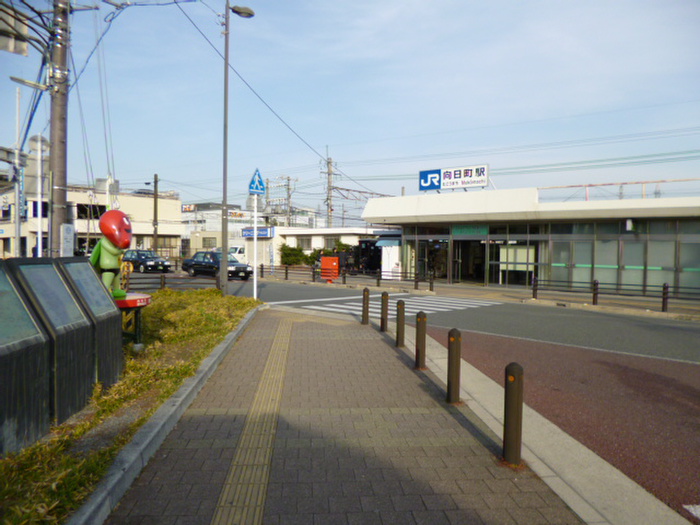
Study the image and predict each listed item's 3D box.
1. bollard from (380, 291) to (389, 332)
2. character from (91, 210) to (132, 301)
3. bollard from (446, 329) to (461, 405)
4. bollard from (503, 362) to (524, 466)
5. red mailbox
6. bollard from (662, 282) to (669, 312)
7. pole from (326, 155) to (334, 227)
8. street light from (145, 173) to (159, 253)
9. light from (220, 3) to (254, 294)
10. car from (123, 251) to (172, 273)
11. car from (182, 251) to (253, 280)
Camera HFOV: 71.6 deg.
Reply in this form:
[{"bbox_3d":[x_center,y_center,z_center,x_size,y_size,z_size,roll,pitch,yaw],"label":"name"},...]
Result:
[{"bbox_3d":[0.705,0.997,9.848,0.135,0.800,0.135,1,2,-5],"label":"bollard"},{"bbox_3d":[-3.506,-0.125,7.150,0.560,1.310,0.550,1,2,-7],"label":"character"},{"bbox_3d":[1.158,1.146,5.371,0.135,0.800,0.135,1,2,-5],"label":"bollard"},{"bbox_3d":[1.290,1.175,3.820,0.140,0.780,0.140,1,1,0],"label":"bollard"},{"bbox_3d":[-0.935,0.373,23.500,0.800,1.260,0.500,1,2,10],"label":"red mailbox"},{"bbox_3d":[8.840,0.990,13.620,0.140,0.790,0.140,1,1,0],"label":"bollard"},{"bbox_3d":[-1.886,-4.787,46.000,0.400,10.100,0.400,2,2,38],"label":"pole"},{"bbox_3d":[-13.870,-2.870,33.800,0.320,6.700,1.000,2,2,43],"label":"street light"},{"bbox_3d":[-3.310,-3.260,14.420,1.000,9.000,0.320,0,2,-38],"label":"light"},{"bbox_3d":[-14.100,-0.090,33.300,4.690,1.500,1.700,3,2,42],"label":"car"},{"bbox_3d":[-7.200,0.140,26.100,4.650,1.480,1.700,2,2,41],"label":"car"}]

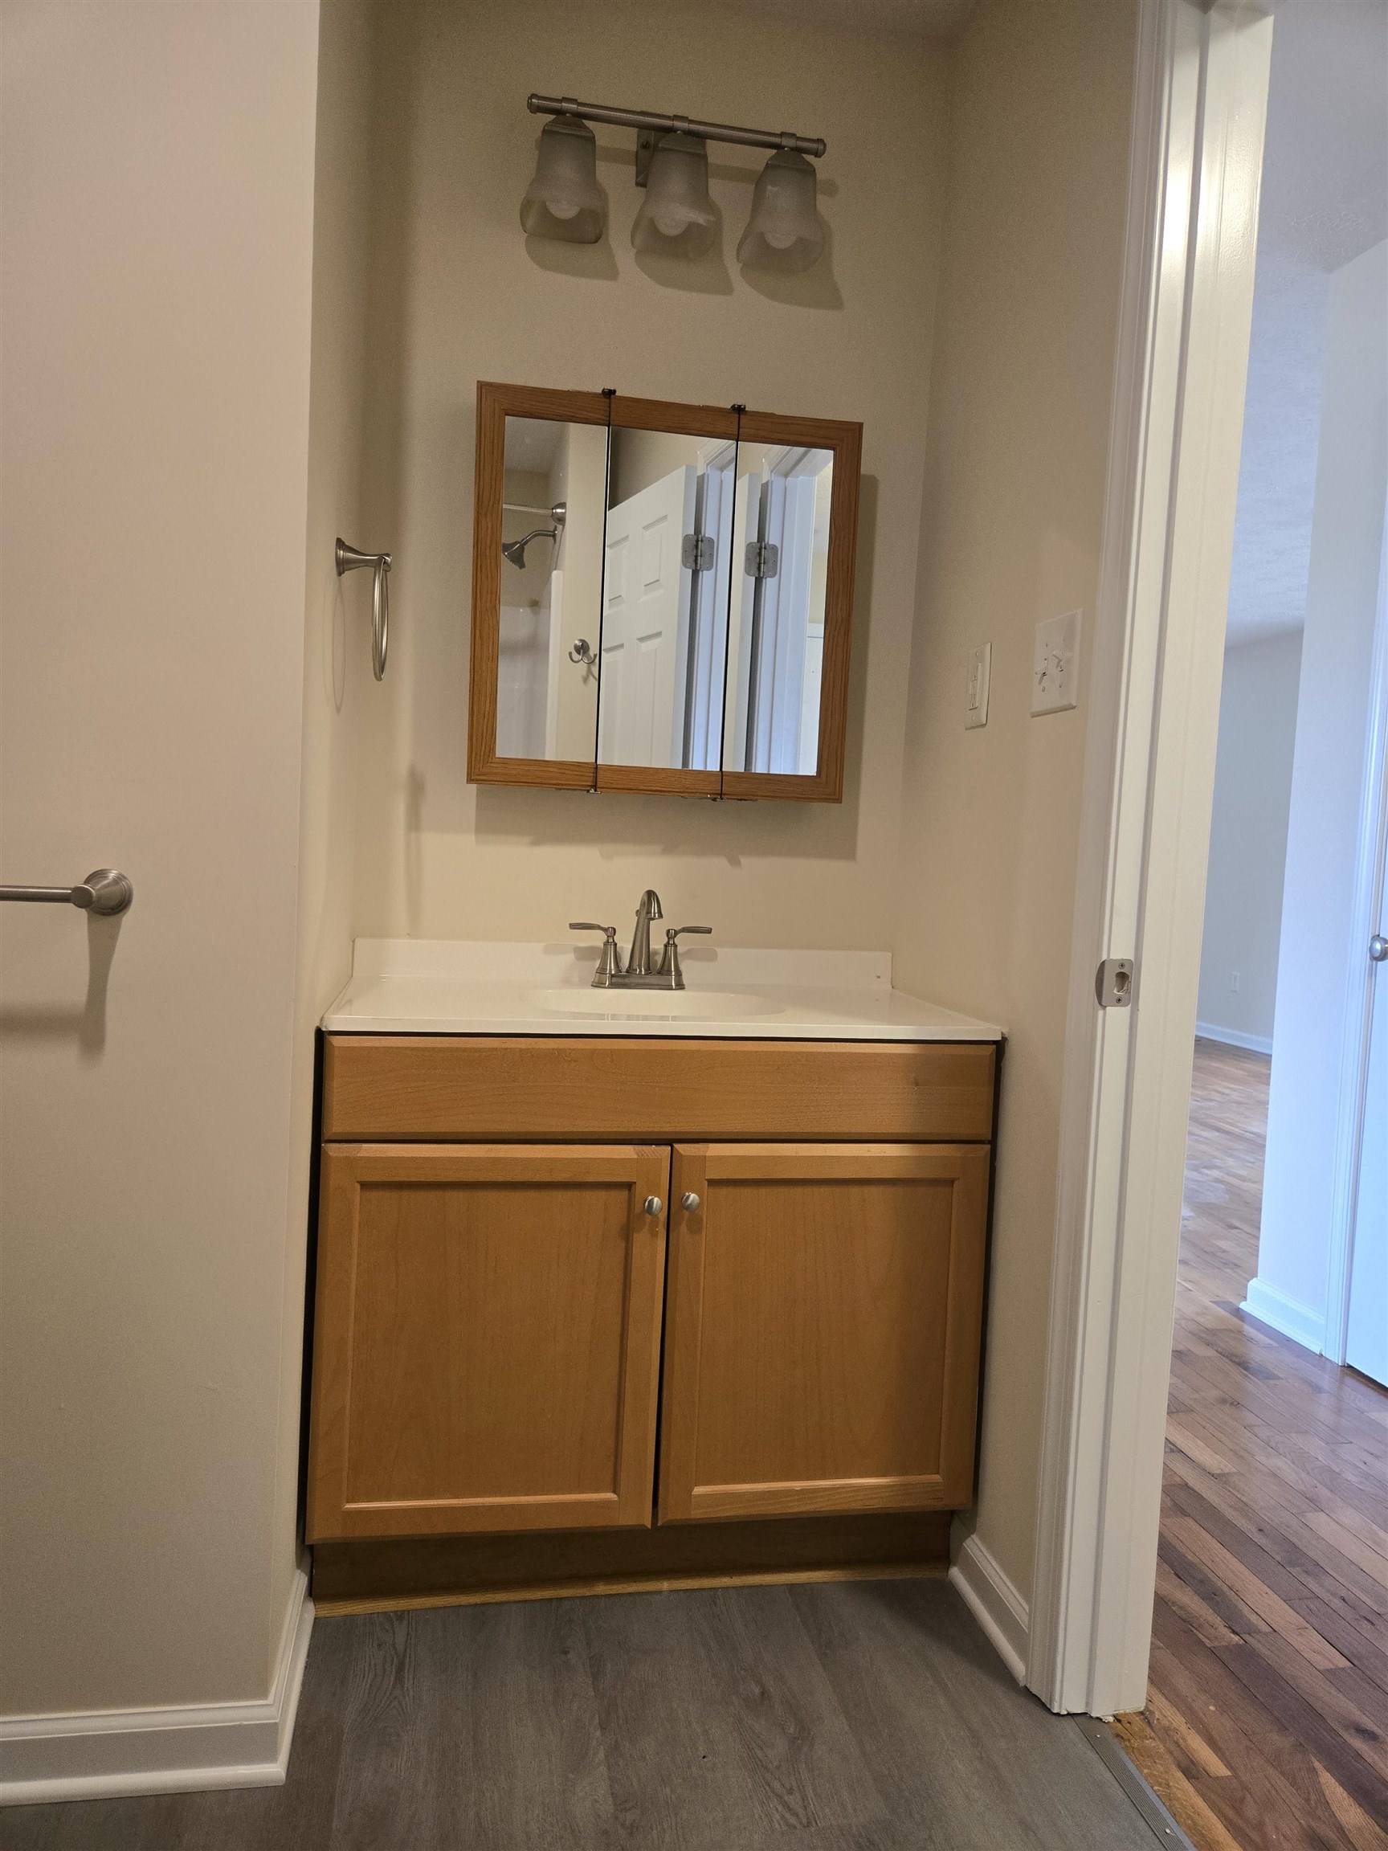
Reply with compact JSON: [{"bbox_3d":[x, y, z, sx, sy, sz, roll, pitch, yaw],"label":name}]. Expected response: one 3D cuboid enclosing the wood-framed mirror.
[{"bbox_3d":[-0.050,-0.518,2.002,0.608,0.610,0.111,2,3,-10],"label":"wood-framed mirror"}]

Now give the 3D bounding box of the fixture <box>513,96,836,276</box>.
[{"bbox_3d":[-0.026,-1.182,1.932,0.476,0.225,0.173,2,3,-10],"label":"fixture"}]

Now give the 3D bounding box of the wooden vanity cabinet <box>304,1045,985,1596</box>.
[{"bbox_3d":[-0.079,0.540,1.880,0.919,0.820,0.473,2,3,-10],"label":"wooden vanity cabinet"}]

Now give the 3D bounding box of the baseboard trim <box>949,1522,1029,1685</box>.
[{"bbox_3d":[0.415,0.940,1.727,0.022,0.084,0.262,2,3,-10],"label":"baseboard trim"}]

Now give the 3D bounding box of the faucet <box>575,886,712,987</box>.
[{"bbox_3d":[-0.078,0.024,1.972,0.235,0.164,0.146,2,3,-10],"label":"faucet"}]

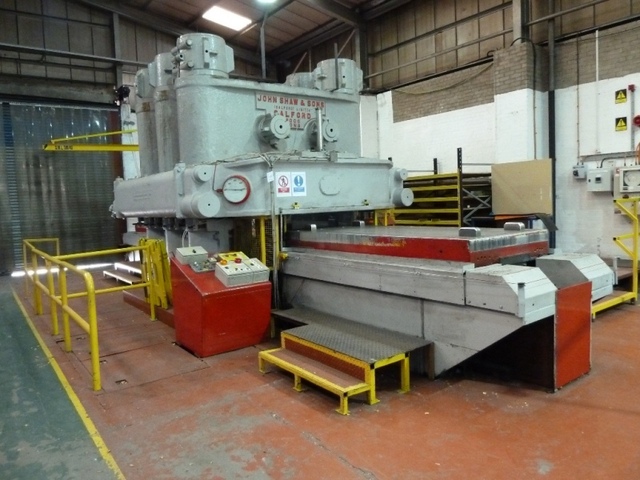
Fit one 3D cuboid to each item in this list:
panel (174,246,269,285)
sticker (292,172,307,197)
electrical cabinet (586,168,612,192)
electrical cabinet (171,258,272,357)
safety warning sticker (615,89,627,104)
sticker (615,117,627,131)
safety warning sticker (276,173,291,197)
[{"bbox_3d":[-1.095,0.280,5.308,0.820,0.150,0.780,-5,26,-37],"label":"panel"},{"bbox_3d":[-0.267,-0.714,5.950,0.207,0.302,0.008,-5,6,-37],"label":"sticker"},{"bbox_3d":[4.839,-1.034,7.956,0.160,0.395,0.380,-5,6,-37],"label":"electrical cabinet"},{"bbox_3d":[-1.107,0.675,5.290,0.830,0.980,0.760,-5,6,-37],"label":"electrical cabinet"},{"bbox_3d":[5.016,-2.378,7.697,0.008,0.213,0.162,-5,6,-37],"label":"safety warning sticker"},{"bbox_3d":[5.037,-1.930,7.725,0.008,0.213,0.162,-5,6,-37],"label":"sticker"},{"bbox_3d":[-0.453,-0.692,5.809,0.207,0.302,0.008,-5,6,-37],"label":"safety warning sticker"}]

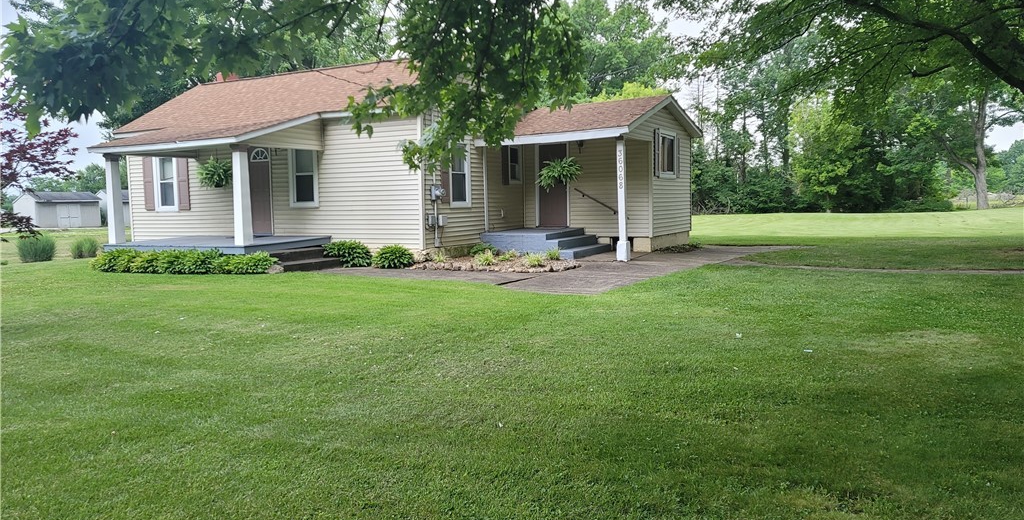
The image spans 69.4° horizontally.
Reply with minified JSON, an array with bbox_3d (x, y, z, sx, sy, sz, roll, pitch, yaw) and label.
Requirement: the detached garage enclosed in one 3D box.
[{"bbox_3d":[-35.412,-3.919,57.639,3.100,2.800,5.000,1,5,29],"label":"detached garage"}]

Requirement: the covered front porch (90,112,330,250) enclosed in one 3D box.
[{"bbox_3d":[-6.478,-1.622,15.948,4.370,2.930,2.570,1,5,27],"label":"covered front porch"}]

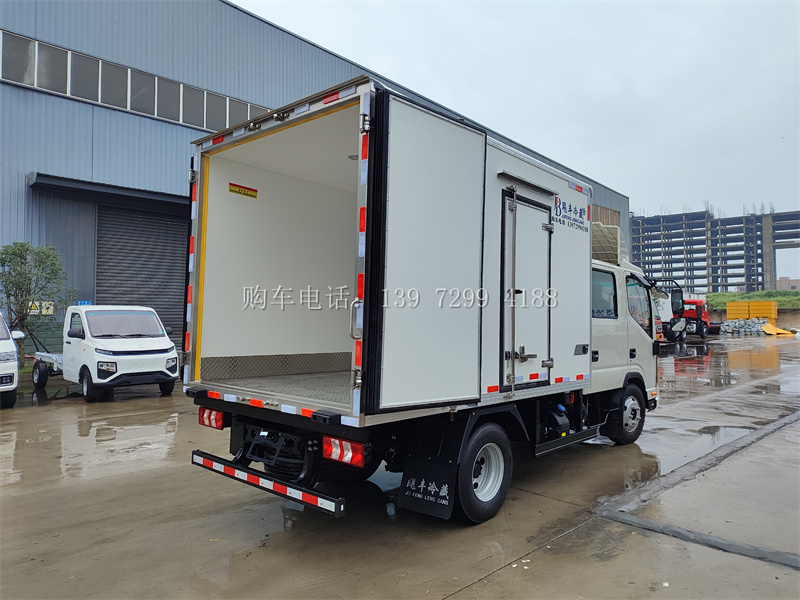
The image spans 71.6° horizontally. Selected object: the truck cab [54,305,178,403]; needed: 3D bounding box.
[{"bbox_3d":[-5.688,1.023,11.462,2.020,1.840,1.680,-2,-3,43],"label":"truck cab"}]

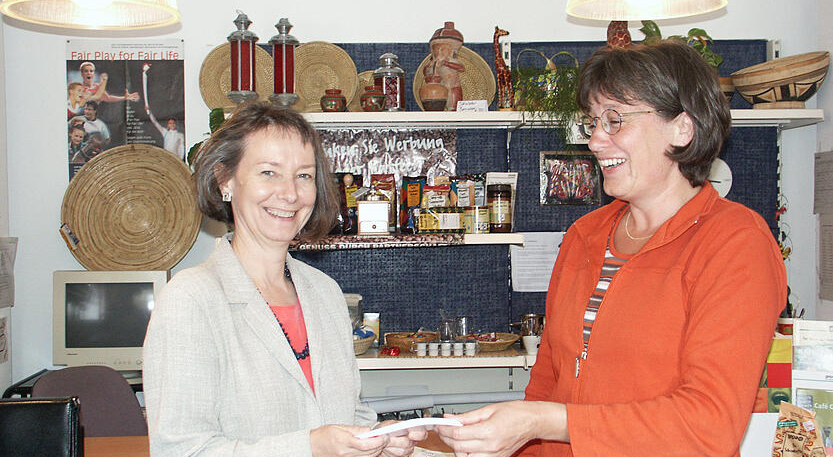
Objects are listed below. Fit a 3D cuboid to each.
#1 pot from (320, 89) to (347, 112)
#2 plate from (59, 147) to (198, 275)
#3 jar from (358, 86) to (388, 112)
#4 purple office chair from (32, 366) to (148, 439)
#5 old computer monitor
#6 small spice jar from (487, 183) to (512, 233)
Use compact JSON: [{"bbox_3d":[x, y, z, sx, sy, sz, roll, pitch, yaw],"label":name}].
[{"bbox_3d":[-0.283,-0.435,3.470,0.089,0.085,0.089,-1,1,-3],"label":"pot"},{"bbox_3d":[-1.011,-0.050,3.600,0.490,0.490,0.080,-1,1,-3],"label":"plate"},{"bbox_3d":[-0.147,-0.441,3.460,0.089,0.097,0.089,-1,1,0],"label":"jar"},{"bbox_3d":[-0.925,0.890,2.900,0.570,0.950,0.580,-1,1,-19],"label":"purple office chair"},{"bbox_3d":[-0.985,0.318,3.400,0.362,0.365,0.380,-1,1,-5],"label":"old computer monitor"},{"bbox_3d":[0.289,-0.069,3.500,0.084,0.167,0.084,-1,1,0],"label":"small spice jar"}]

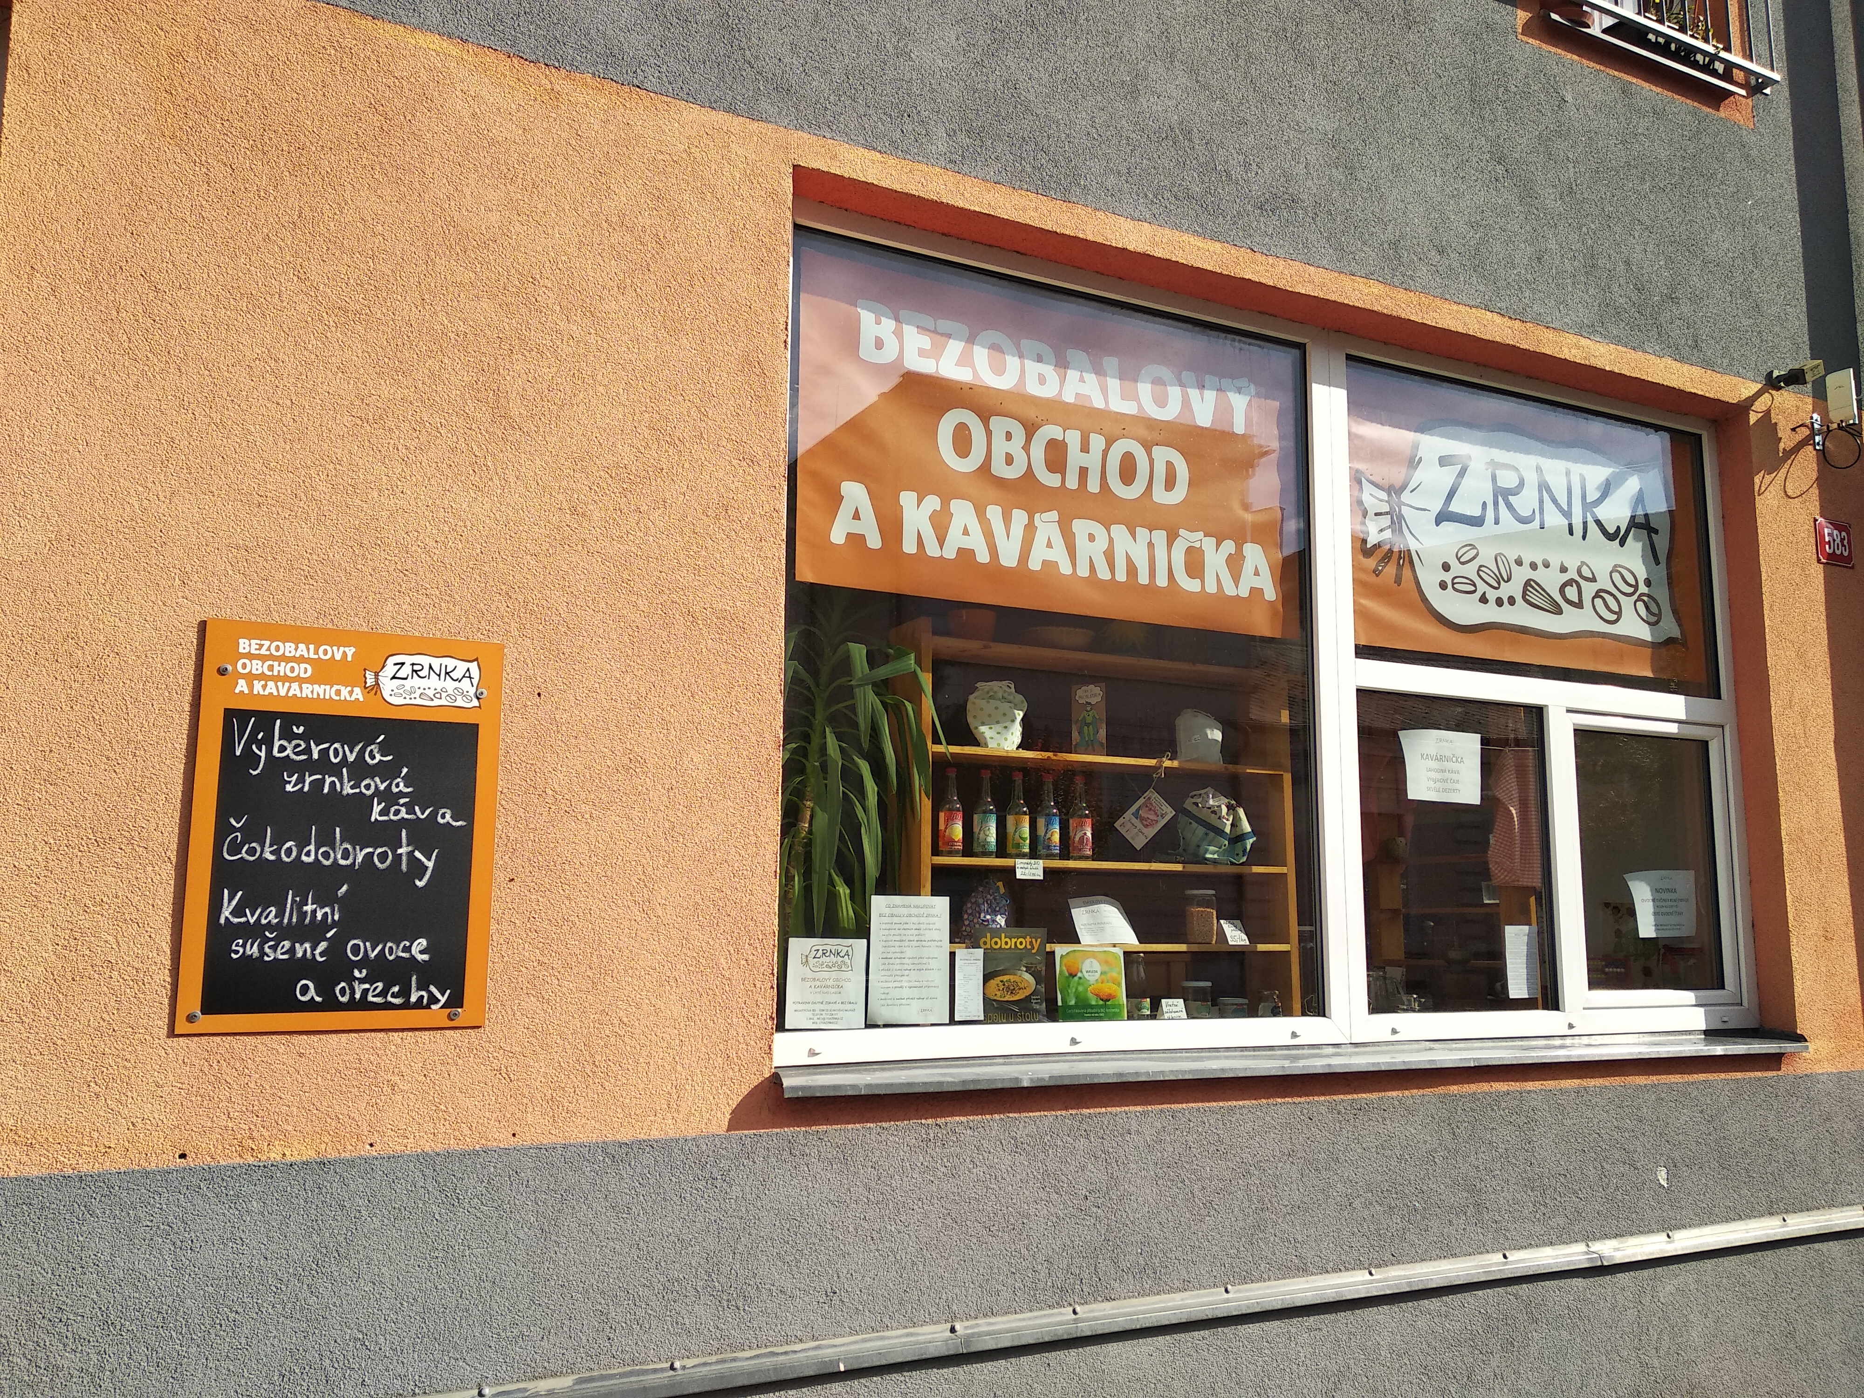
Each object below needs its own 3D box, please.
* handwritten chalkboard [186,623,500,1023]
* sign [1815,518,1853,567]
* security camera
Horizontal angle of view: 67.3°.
[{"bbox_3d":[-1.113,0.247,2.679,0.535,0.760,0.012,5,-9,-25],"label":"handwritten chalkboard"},{"bbox_3d":[3.117,-0.535,4.834,0.198,0.155,0.014,5,-9,-25],"label":"sign"},{"bbox_3d":[2.926,-1.098,4.734,0.070,0.070,0.180,3,-4,-12],"label":"security camera"}]

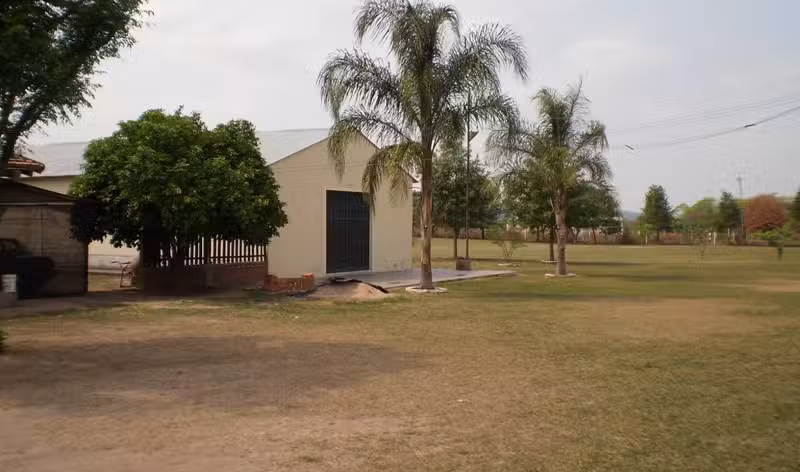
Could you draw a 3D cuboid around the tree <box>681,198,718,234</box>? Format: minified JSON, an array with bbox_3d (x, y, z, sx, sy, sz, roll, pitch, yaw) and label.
[{"bbox_3d":[35.877,-2.163,100.000,4.400,4.800,4.300,0,0,0],"label":"tree"}]

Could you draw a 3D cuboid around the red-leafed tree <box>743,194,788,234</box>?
[{"bbox_3d":[38.659,-1.696,87.992,4.900,4.700,4.700,0,1,0],"label":"red-leafed tree"}]

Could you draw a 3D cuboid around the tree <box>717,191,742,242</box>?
[{"bbox_3d":[33.166,-1.788,83.991,2.600,5.200,2.600,0,1,0],"label":"tree"}]

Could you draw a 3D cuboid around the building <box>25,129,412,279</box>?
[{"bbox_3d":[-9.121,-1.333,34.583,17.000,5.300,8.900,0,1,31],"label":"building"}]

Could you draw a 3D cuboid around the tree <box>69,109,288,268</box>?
[{"bbox_3d":[-5.644,-0.834,21.194,5.600,4.500,5.000,0,1,0],"label":"tree"}]

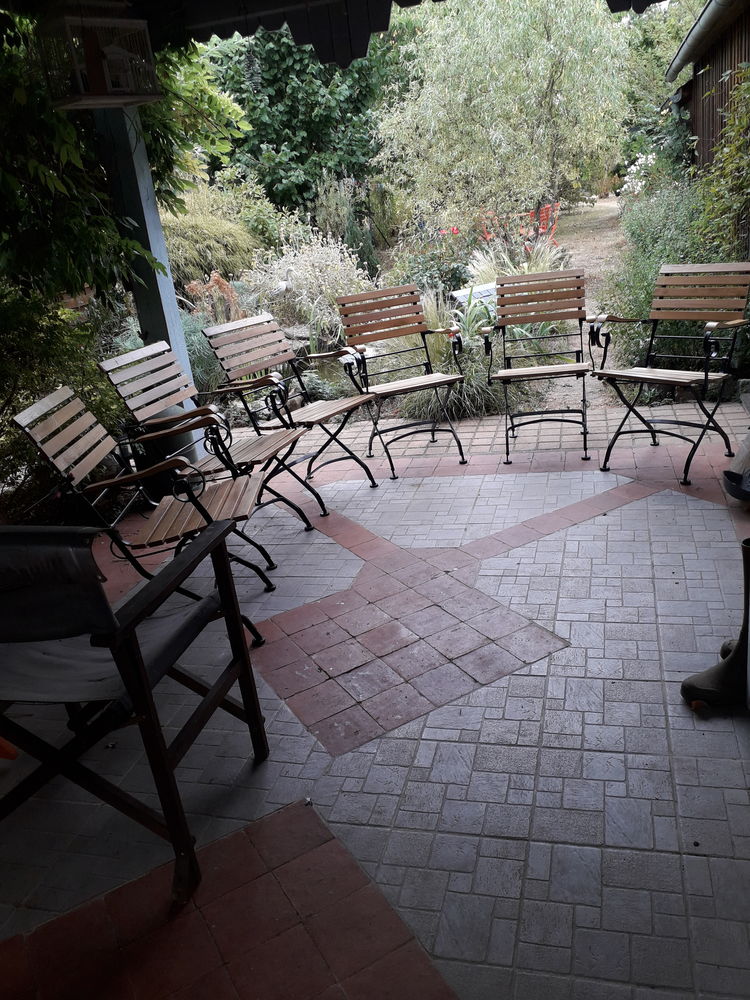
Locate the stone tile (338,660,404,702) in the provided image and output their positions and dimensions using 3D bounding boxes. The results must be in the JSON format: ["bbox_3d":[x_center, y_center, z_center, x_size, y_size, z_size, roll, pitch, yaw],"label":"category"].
[{"bbox_3d":[-0.016,0.547,2.334,0.160,0.020,0.160,-18,23,-26],"label":"stone tile"}]

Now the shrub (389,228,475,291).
[{"bbox_3d":[0.737,-3.071,10.000,1.080,1.000,1.000,-6,21,6],"label":"shrub"}]

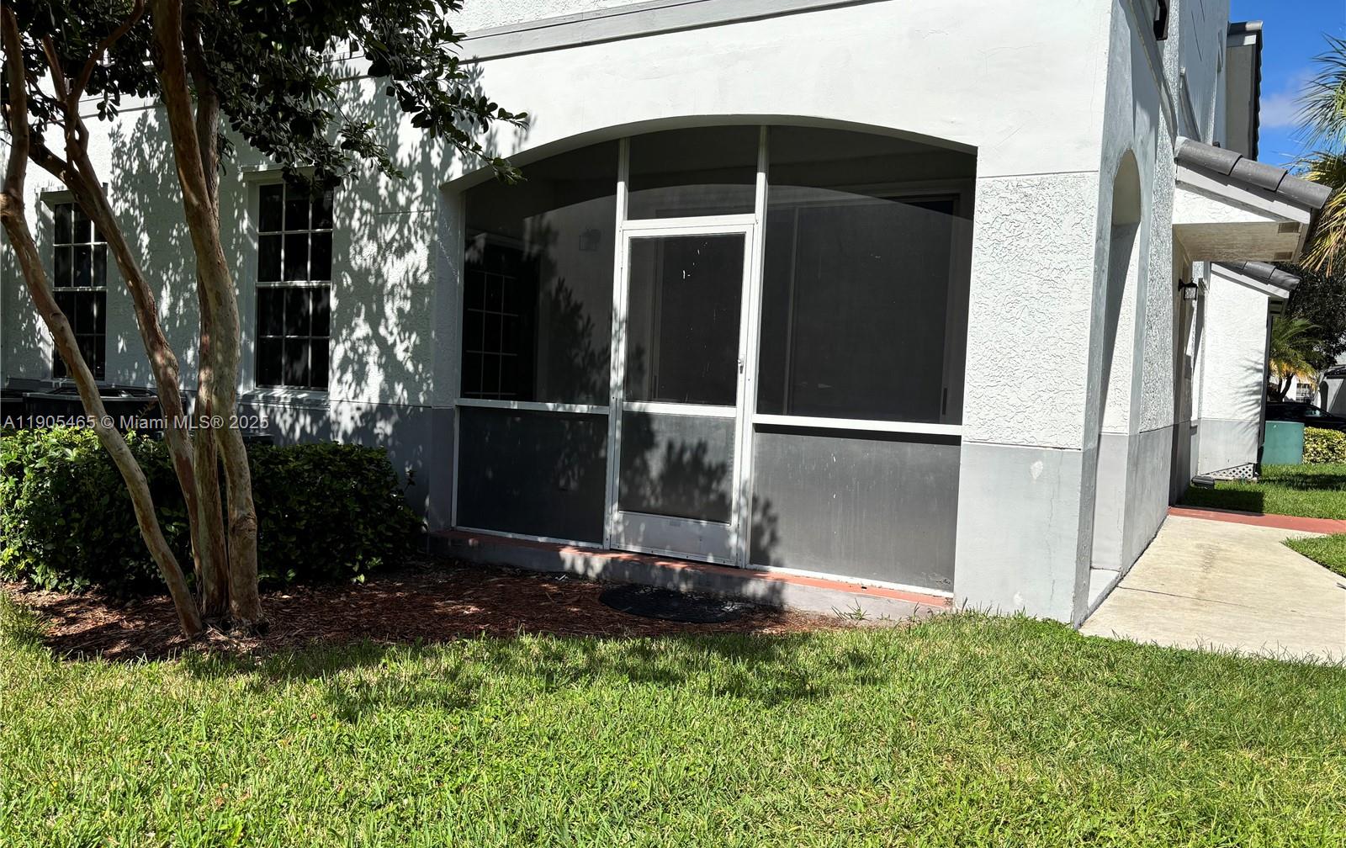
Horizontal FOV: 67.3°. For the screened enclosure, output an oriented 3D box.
[{"bbox_3d":[0.032,-0.473,6.272,3.550,2.620,0.220,4,3,31],"label":"screened enclosure"}]

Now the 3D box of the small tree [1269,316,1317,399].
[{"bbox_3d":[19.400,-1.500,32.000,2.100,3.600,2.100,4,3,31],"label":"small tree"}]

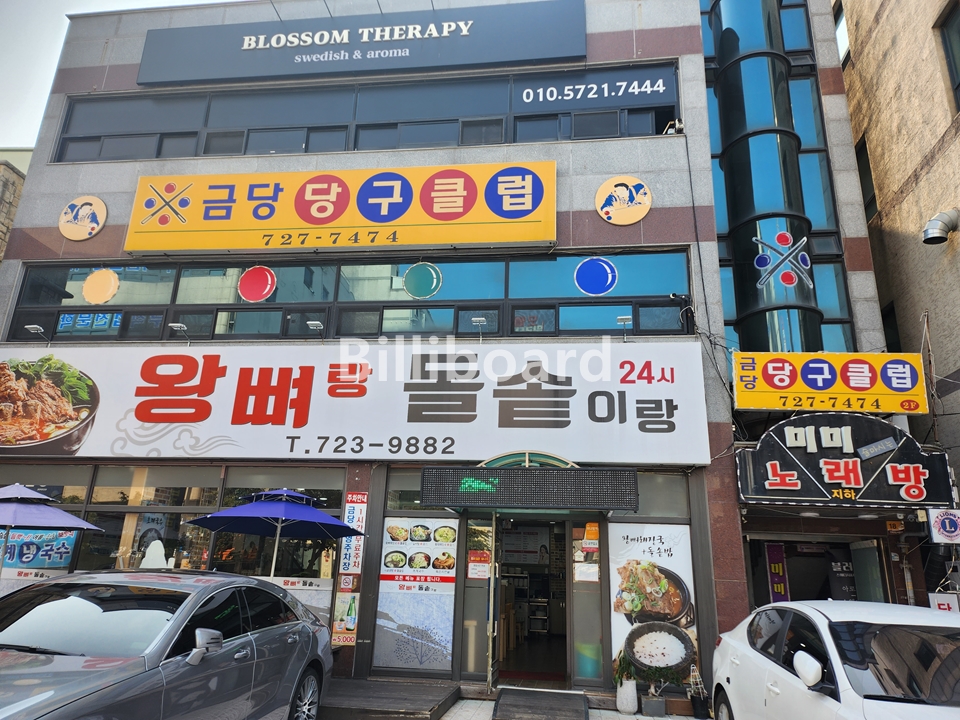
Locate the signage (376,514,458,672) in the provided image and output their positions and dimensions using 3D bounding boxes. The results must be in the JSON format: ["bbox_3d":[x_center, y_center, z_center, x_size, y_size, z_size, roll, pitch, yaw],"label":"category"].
[{"bbox_3d":[-0.816,3.077,8.846,1.044,1.866,0.040,0,-17,7],"label":"signage"}]

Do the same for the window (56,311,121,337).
[{"bbox_3d":[-5.821,-0.537,9.910,1.010,0.394,0.080,0,-16,7],"label":"window"}]

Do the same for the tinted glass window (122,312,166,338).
[{"bbox_3d":[-5.339,-0.550,10.591,0.708,0.436,0.050,0,-17,7],"label":"tinted glass window"}]

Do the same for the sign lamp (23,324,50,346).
[{"bbox_3d":[-6.802,-0.378,10.357,0.230,0.260,0.370,0,-17,7],"label":"sign lamp"}]

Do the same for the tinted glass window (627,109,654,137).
[{"bbox_3d":[2.586,-3.785,10.635,0.437,0.494,0.070,0,-18,7],"label":"tinted glass window"}]

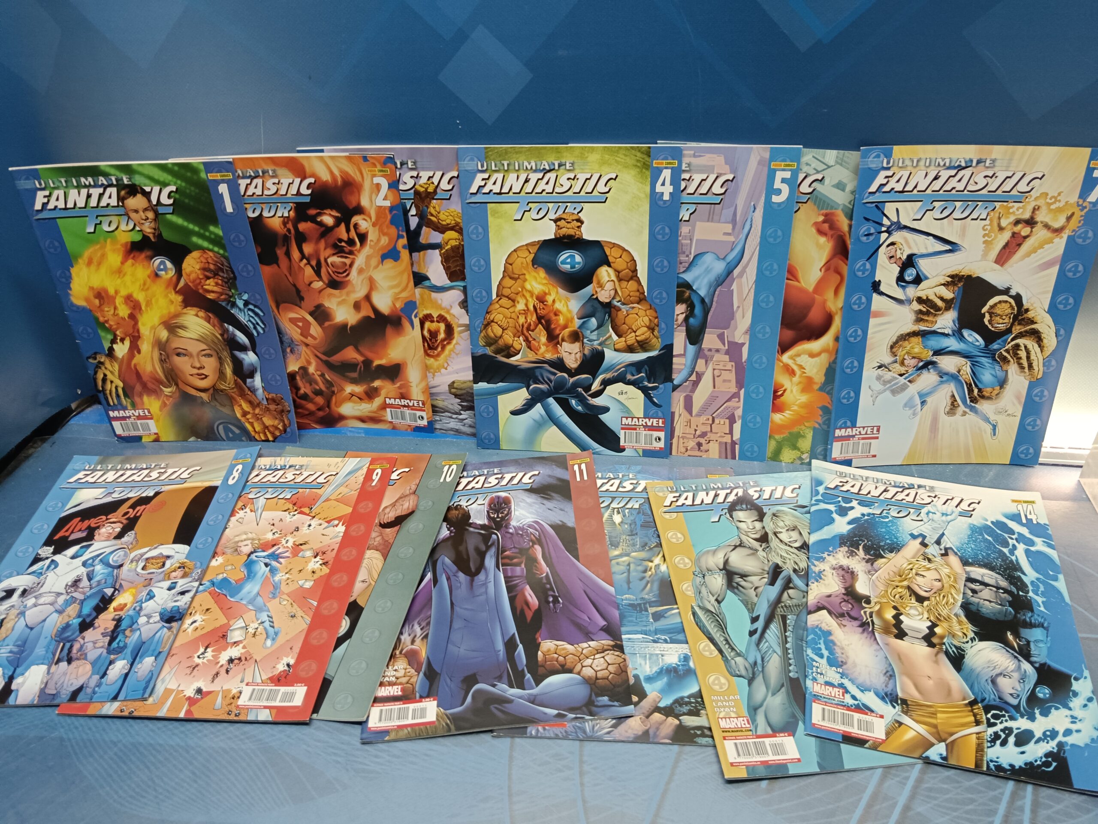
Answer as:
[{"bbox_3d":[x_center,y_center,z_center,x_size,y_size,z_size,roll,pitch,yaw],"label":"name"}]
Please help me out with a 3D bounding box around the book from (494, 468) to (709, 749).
[{"bbox_3d":[0.061,0.124,0.606,0.170,0.005,0.260,0,36,6],"label":"book"}]

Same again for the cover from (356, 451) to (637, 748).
[{"bbox_3d":[-0.039,0.120,0.616,0.170,0.005,0.260,-6,37,0],"label":"cover"}]

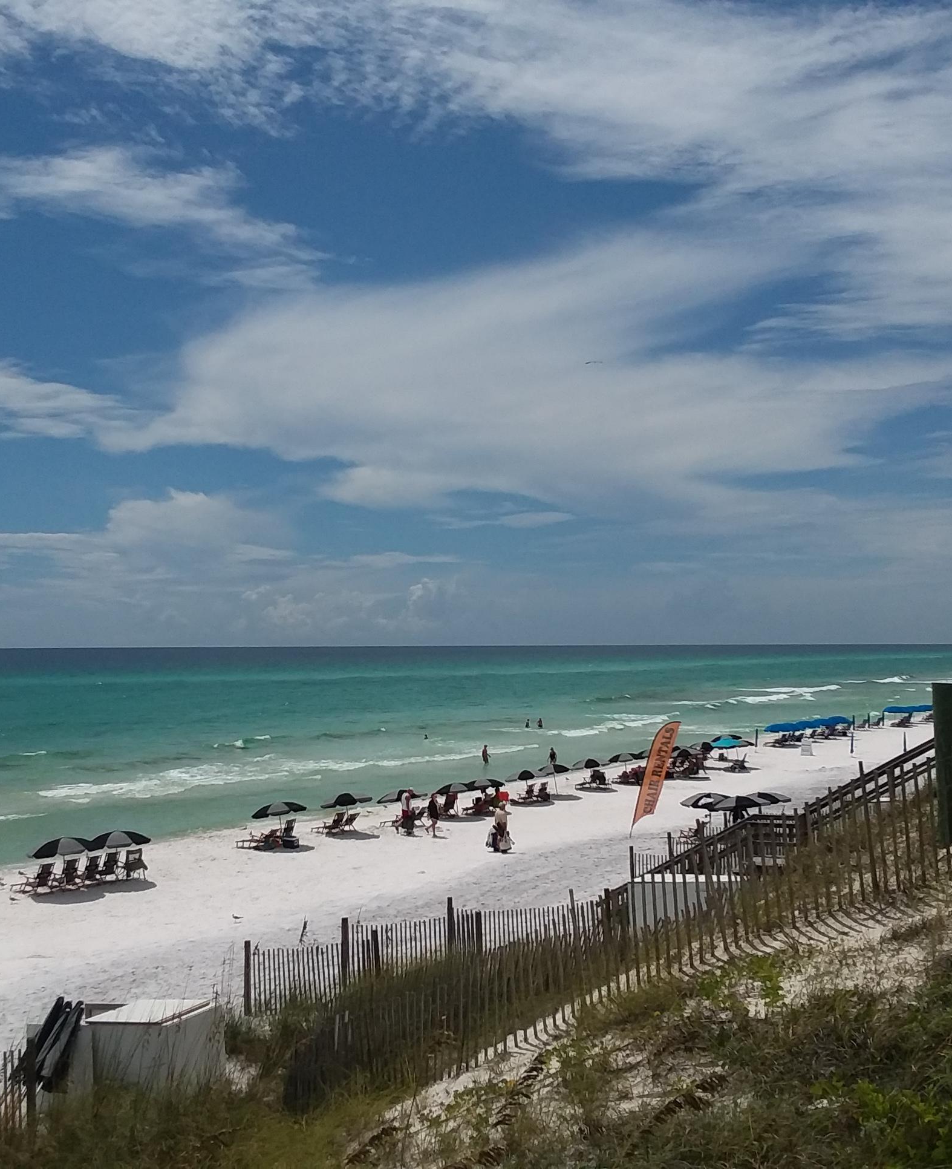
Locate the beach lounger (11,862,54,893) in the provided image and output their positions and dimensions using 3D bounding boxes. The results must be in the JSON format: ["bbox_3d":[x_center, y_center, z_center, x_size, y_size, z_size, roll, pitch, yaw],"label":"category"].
[{"bbox_3d":[-13.354,8.823,39.286,1.250,0.880,0.630,-2,-3,33],"label":"beach lounger"}]

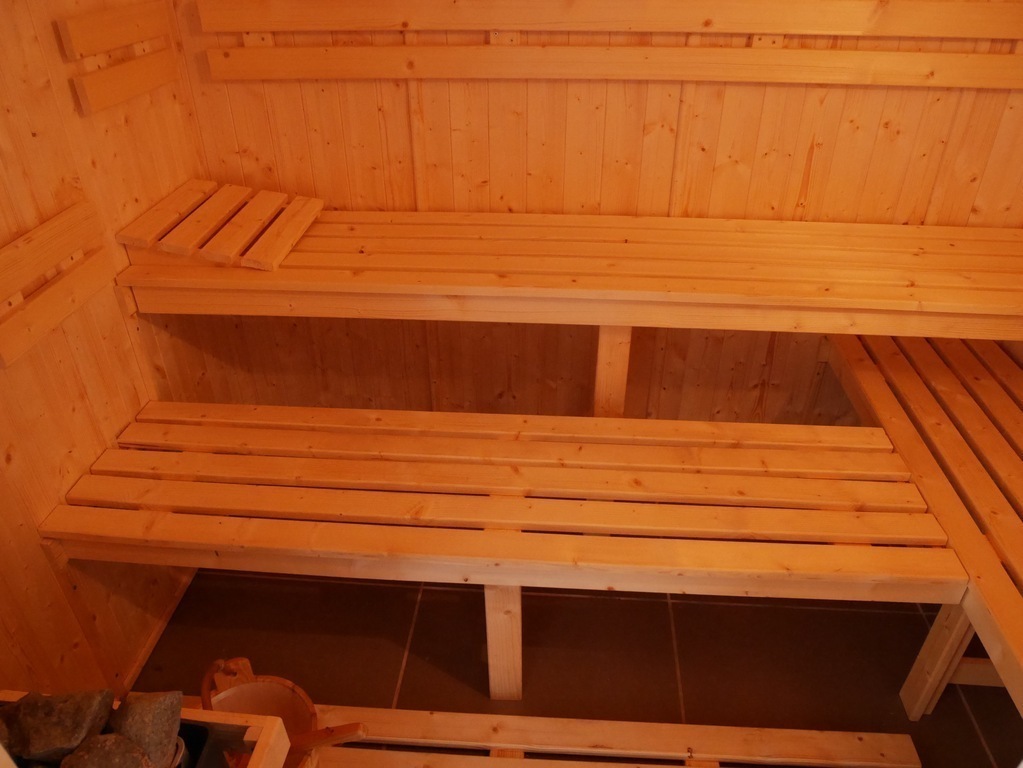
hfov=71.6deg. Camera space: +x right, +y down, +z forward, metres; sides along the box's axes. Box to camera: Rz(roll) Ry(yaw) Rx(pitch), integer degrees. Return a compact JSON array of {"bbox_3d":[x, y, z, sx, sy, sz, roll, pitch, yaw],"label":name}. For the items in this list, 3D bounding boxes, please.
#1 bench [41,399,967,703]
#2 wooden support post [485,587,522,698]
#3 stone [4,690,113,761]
[{"bbox_3d":[-0.027,0.379,1.506,1.603,0.474,0.411,2,33,4],"label":"bench"},{"bbox_3d":[-0.010,0.481,1.392,0.068,0.426,0.030,2,33,4],"label":"wooden support post"},{"bbox_3d":[-0.475,0.355,0.742,0.098,0.052,0.060,-2,33,-3],"label":"stone"}]

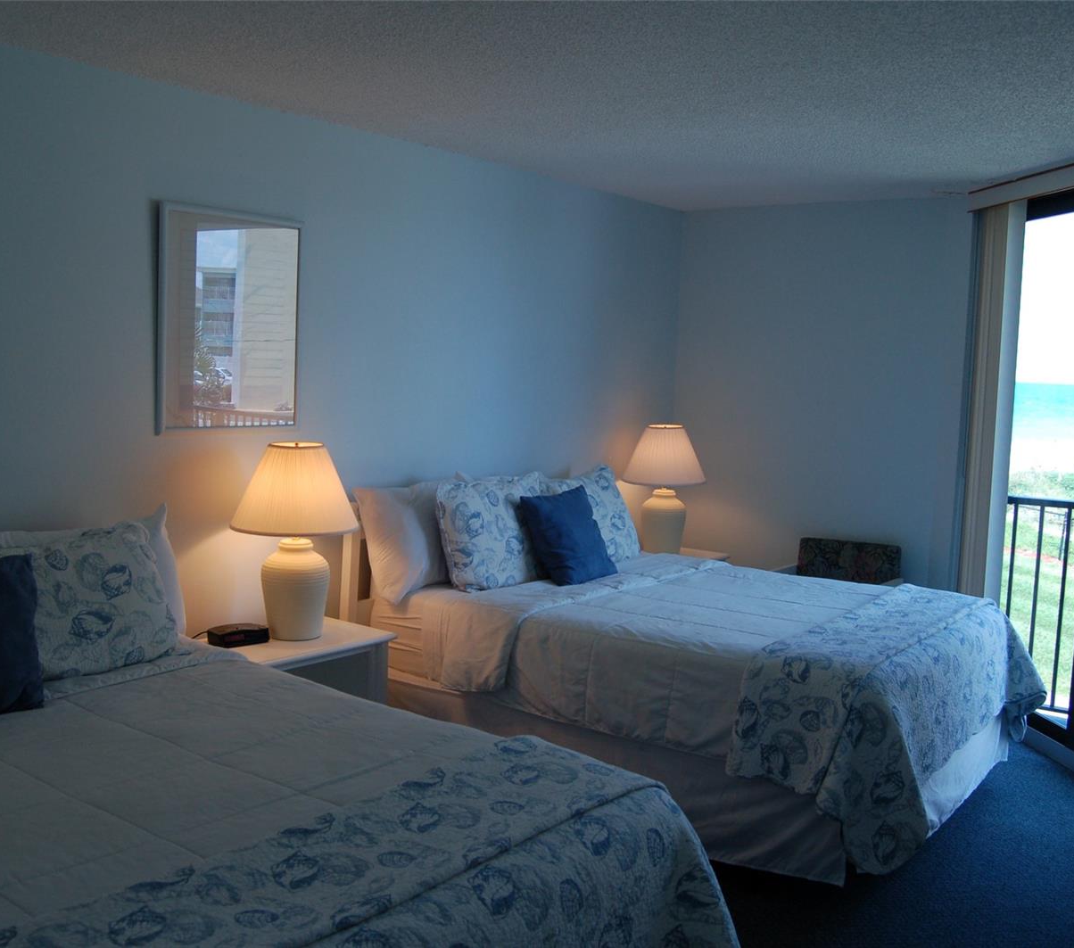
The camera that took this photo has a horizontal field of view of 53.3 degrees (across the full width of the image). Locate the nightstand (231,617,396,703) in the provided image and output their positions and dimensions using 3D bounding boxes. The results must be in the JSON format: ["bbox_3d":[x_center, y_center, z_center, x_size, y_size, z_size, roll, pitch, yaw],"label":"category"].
[{"bbox_3d":[-0.917,0.878,3.955,0.460,0.570,0.620,6,7,39],"label":"nightstand"}]

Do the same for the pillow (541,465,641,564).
[{"bbox_3d":[0.219,0.197,5.181,0.170,0.460,0.600,-17,-6,36],"label":"pillow"}]

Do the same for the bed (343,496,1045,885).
[{"bbox_3d":[0.591,0.663,4.431,2.160,0.990,1.610,6,7,36],"label":"bed"}]

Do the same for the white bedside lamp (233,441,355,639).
[{"bbox_3d":[-0.878,0.238,3.902,0.460,0.715,0.460,2,6,0],"label":"white bedside lamp"}]

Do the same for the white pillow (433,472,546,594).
[{"bbox_3d":[-0.179,0.240,4.631,0.170,0.460,0.590,-11,-3,39],"label":"white pillow"}]

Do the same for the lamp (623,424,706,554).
[{"bbox_3d":[0.693,0.092,5.855,0.460,0.715,0.460,2,6,0],"label":"lamp"}]

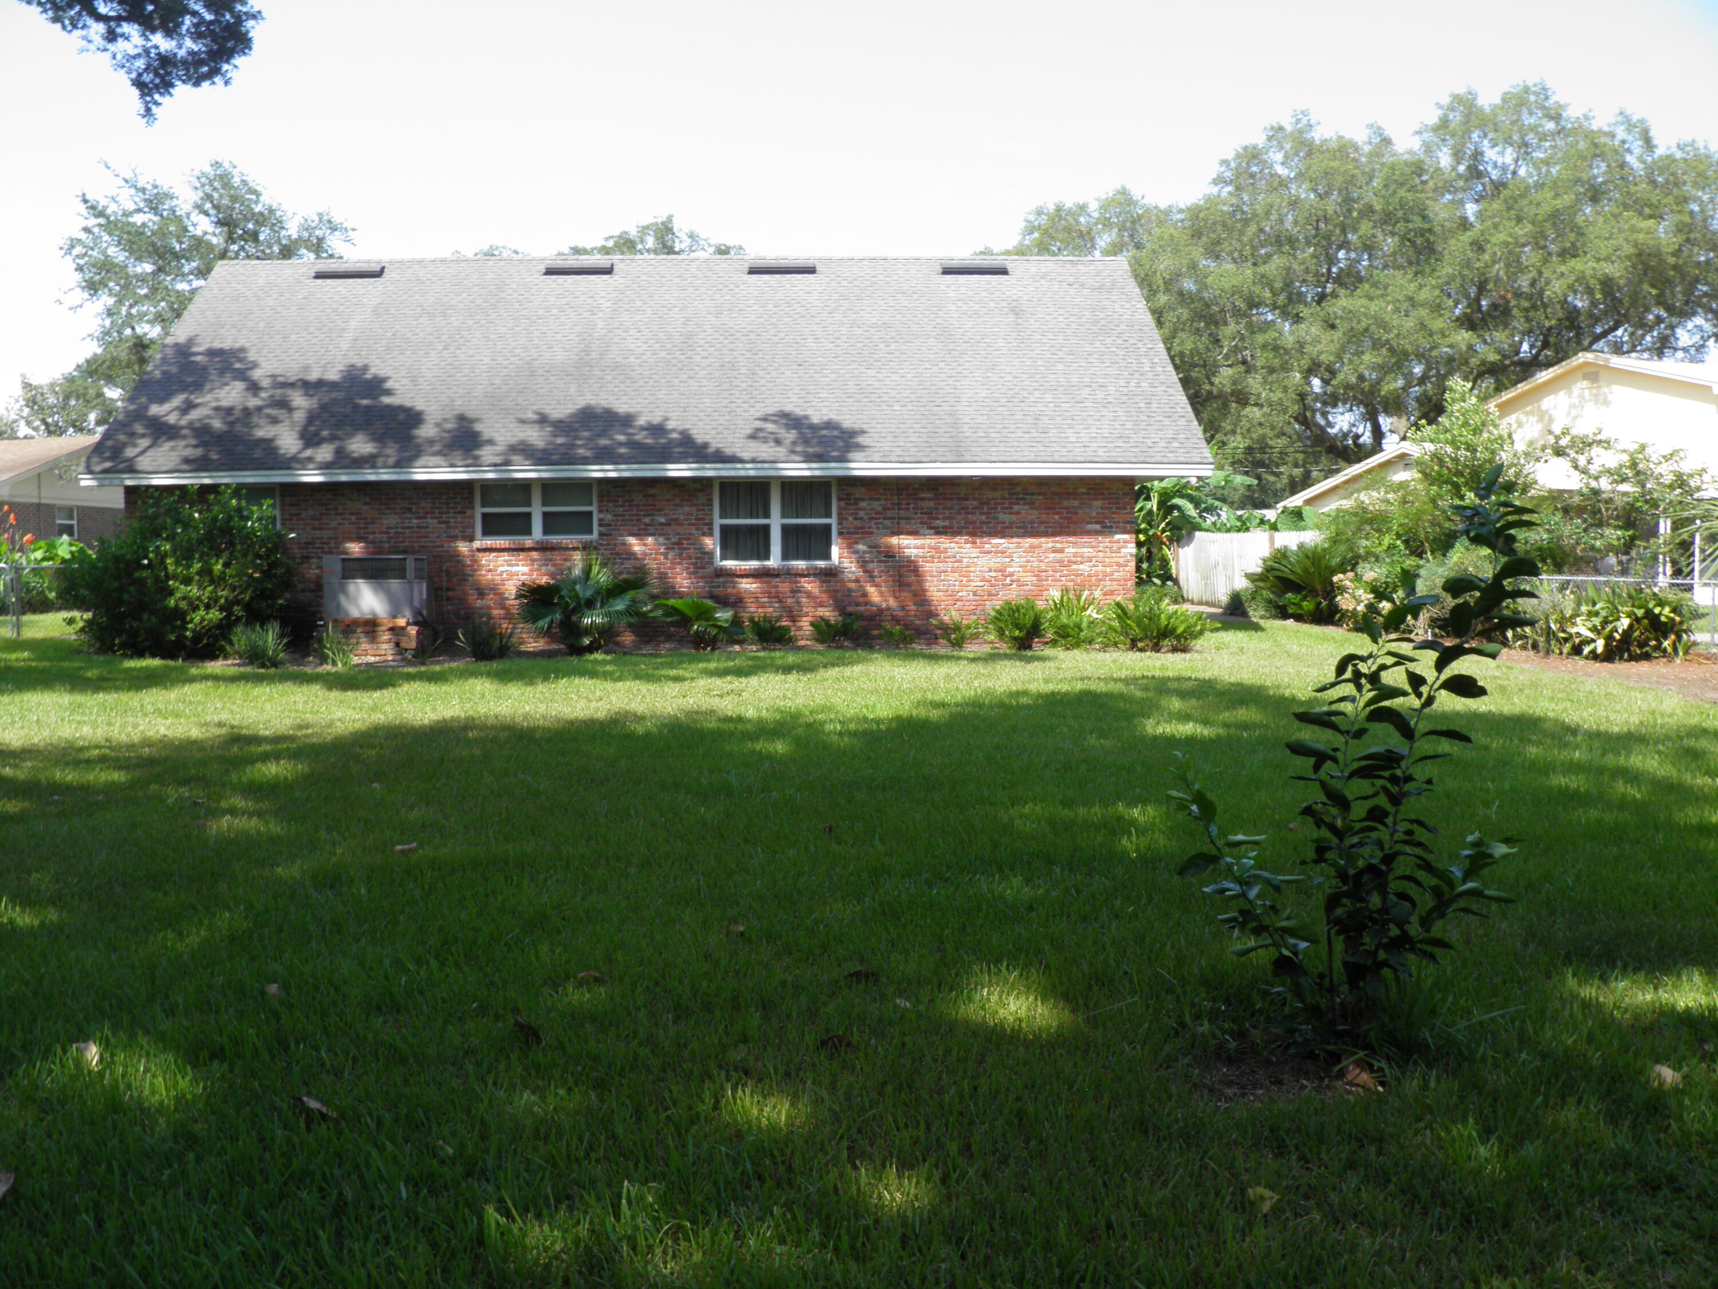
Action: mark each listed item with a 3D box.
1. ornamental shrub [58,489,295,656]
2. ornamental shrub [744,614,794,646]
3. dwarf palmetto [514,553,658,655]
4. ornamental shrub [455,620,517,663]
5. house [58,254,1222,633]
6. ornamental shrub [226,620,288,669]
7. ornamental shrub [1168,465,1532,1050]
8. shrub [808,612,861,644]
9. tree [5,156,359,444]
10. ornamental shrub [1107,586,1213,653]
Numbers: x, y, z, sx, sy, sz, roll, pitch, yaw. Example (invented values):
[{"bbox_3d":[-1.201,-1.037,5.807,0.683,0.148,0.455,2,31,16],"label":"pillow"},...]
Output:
[{"bbox_3d":[-9.034,-0.952,18.449,2.962,2.242,2.300,-1,4,0],"label":"ornamental shrub"},{"bbox_3d":[-1.246,-0.216,19.250,0.688,0.441,0.650,-1,4,0],"label":"ornamental shrub"},{"bbox_3d":[-3.666,-0.540,18.650,1.945,1.324,1.650,-1,4,-3],"label":"dwarf palmetto"},{"bbox_3d":[-4.909,-0.044,18.317,0.778,0.520,0.700,-1,4,-3],"label":"ornamental shrub"},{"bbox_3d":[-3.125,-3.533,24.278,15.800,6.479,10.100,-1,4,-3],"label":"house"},{"bbox_3d":[-7.553,0.000,17.476,0.776,0.612,0.720,-1,4,-3],"label":"ornamental shrub"},{"bbox_3d":[1.460,0.311,4.128,1.081,1.683,1.000,-1,4,0],"label":"ornamental shrub"},{"bbox_3d":[-0.331,-0.218,19.605,0.757,0.445,0.700,-1,4,-3],"label":"shrub"},{"bbox_3d":[-22.118,-8.338,45.190,11.500,13.994,11.500,-1,4,0],"label":"tree"},{"bbox_3d":[4.035,-0.345,18.776,1.414,0.871,1.300,-1,4,-3],"label":"ornamental shrub"}]

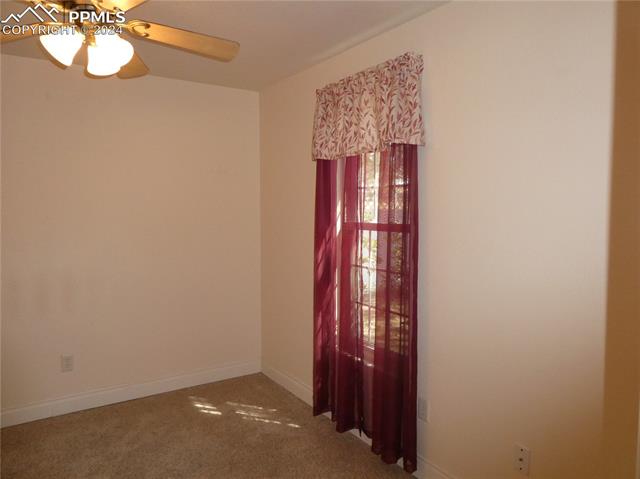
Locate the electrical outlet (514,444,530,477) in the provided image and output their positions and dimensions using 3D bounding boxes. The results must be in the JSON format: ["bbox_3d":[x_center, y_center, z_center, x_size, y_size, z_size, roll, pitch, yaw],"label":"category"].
[{"bbox_3d":[0.852,0.928,1.874,0.012,0.116,0.073,-3,5,-33],"label":"electrical outlet"}]

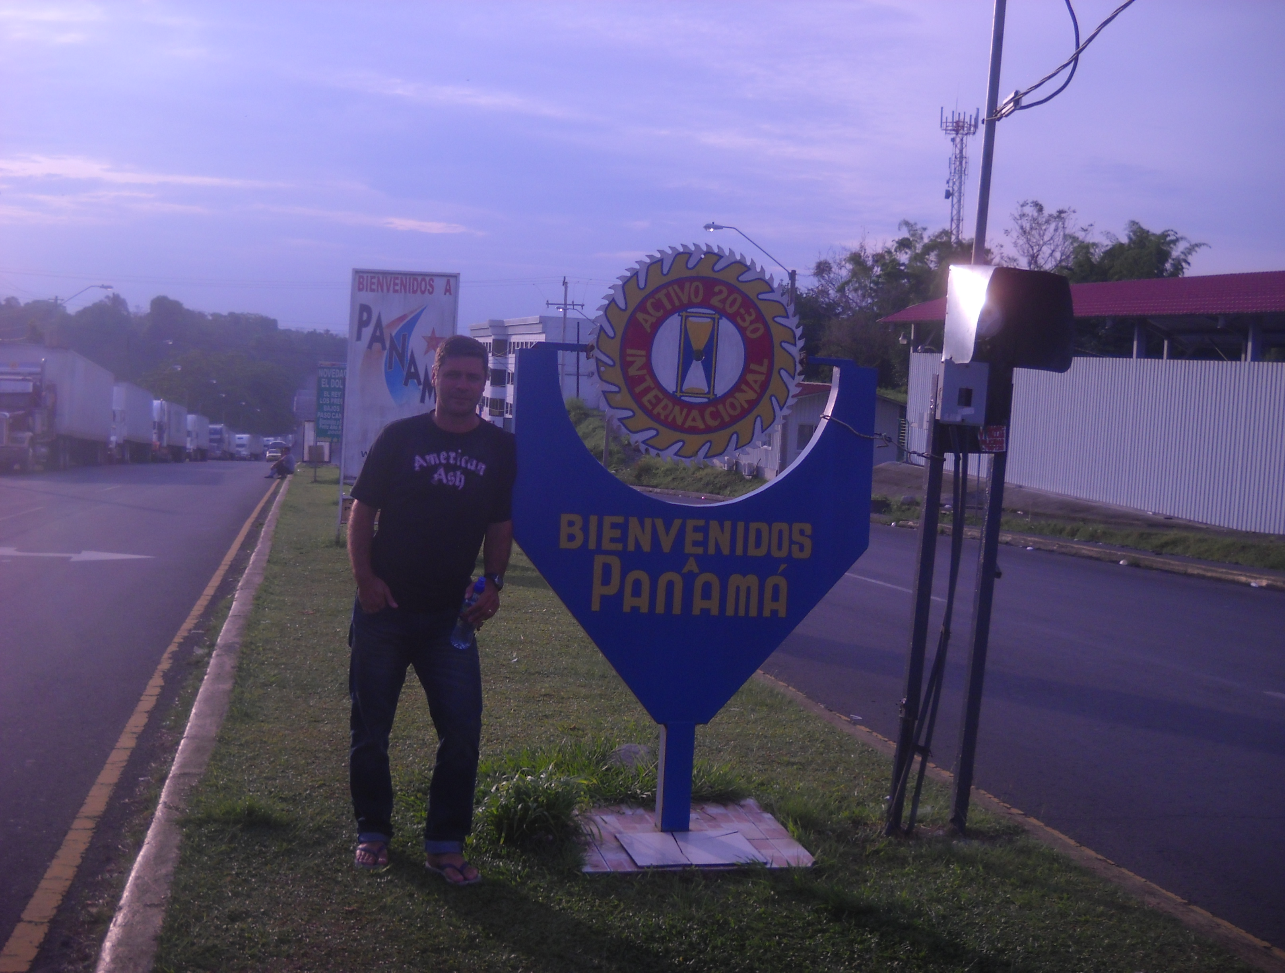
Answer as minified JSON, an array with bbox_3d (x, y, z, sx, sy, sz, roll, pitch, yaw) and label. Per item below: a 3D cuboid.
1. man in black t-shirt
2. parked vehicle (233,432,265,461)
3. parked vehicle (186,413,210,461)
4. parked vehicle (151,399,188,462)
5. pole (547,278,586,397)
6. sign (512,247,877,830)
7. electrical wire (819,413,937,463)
[{"bbox_3d":[-0.693,0.382,4.946,0.540,1.750,0.370,2,5,-10],"label":"man in black t-shirt"},{"bbox_3d":[-61.661,-6.100,239.703,2.560,4.060,18.000,2,1,-8],"label":"parked vehicle"},{"bbox_3d":[-39.478,-4.221,133.203,2.560,4.060,18.000,2,1,-12],"label":"parked vehicle"},{"bbox_3d":[-33.322,-3.712,104.703,2.560,4.060,18.500,2,1,-12],"label":"parked vehicle"},{"bbox_3d":[-5.010,-7.854,98.000,2.400,10.989,0.400,2,5,-3],"label":"pole"},{"bbox_3d":[0.170,0.198,5.463,1.272,2.072,0.120,2,5,-9],"label":"sign"},{"bbox_3d":[0.851,-0.176,5.550,0.440,0.170,0.110,1,5,-14],"label":"electrical wire"}]

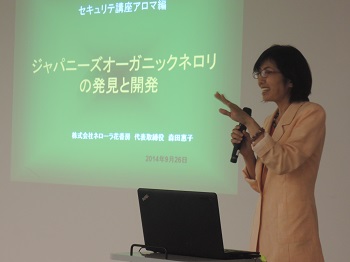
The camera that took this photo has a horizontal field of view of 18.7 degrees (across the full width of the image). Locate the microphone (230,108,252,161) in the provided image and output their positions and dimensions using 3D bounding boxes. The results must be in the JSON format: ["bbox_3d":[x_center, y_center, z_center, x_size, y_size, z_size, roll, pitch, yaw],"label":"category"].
[{"bbox_3d":[0.260,0.018,4.170,0.037,0.235,0.037,17,-6,-25],"label":"microphone"}]

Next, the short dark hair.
[{"bbox_3d":[0.428,-0.228,4.220,0.232,0.228,0.190,-3,2,-25],"label":"short dark hair"}]

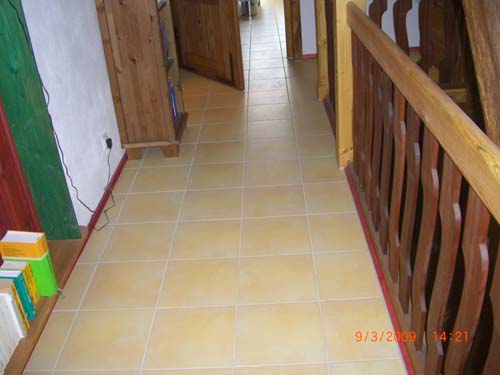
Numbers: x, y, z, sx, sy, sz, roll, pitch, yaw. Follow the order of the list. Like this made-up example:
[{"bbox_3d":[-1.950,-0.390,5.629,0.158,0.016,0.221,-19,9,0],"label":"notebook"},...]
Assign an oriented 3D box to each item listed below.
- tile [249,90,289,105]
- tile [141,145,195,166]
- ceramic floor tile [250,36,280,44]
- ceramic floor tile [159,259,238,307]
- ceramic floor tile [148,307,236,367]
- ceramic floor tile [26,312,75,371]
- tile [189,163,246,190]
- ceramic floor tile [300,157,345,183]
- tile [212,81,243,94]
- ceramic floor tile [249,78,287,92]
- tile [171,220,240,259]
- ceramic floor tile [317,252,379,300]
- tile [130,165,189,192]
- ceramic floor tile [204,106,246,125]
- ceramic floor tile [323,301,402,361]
[{"bbox_3d":[0.143,-0.692,4.271,0.315,0.010,0.315,-3,29,2],"label":"tile"},{"bbox_3d":[-0.509,-0.200,3.456,0.315,0.010,0.315,-3,29,2],"label":"tile"},{"bbox_3d":[0.167,-1.568,5.804,0.306,0.010,0.306,-3,28,3],"label":"ceramic floor tile"},{"bbox_3d":[-0.214,0.416,2.421,0.329,0.010,0.329,-3,29,3],"label":"ceramic floor tile"},{"bbox_3d":[-0.221,0.575,2.130,0.331,0.010,0.331,-3,29,3],"label":"ceramic floor tile"},{"bbox_3d":[-0.719,0.562,2.004,0.088,0.010,0.306,-3,28,3],"label":"ceramic floor tile"},{"bbox_3d":[-0.188,-0.061,3.077,0.306,0.010,0.306,-3,28,3],"label":"tile"},{"bbox_3d":[0.402,-0.091,3.051,0.240,0.010,0.306,-3,28,3],"label":"ceramic floor tile"},{"bbox_3d":[-0.178,-0.872,4.775,0.331,0.010,0.331,-3,29,3],"label":"tile"},{"bbox_3d":[0.156,-0.889,4.760,0.331,0.010,0.331,-3,29,3],"label":"ceramic floor tile"},{"bbox_3d":[-0.209,0.256,2.716,0.329,0.010,0.329,-3,29,3],"label":"tile"},{"bbox_3d":[0.414,0.384,2.392,0.249,0.010,0.329,-3,29,3],"label":"ceramic floor tile"},{"bbox_3d":[-0.536,-0.051,3.321,0.331,0.010,0.331,-3,29,3],"label":"tile"},{"bbox_3d":[-0.175,-0.508,3.899,0.306,0.010,0.306,-3,28,3],"label":"ceramic floor tile"},{"bbox_3d":[0.409,0.542,2.102,0.254,0.010,0.331,-3,29,3],"label":"ceramic floor tile"}]

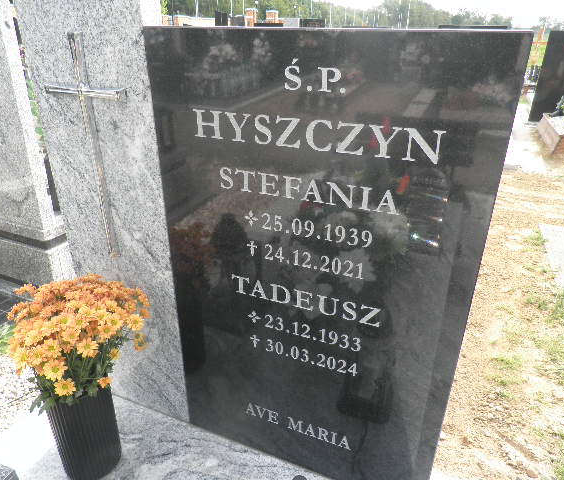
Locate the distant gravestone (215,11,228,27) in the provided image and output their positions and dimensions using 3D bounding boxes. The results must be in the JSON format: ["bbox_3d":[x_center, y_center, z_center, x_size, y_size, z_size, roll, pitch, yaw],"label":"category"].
[{"bbox_3d":[-2.506,-8.825,18.500,0.530,1.220,0.130,11,28,20],"label":"distant gravestone"}]

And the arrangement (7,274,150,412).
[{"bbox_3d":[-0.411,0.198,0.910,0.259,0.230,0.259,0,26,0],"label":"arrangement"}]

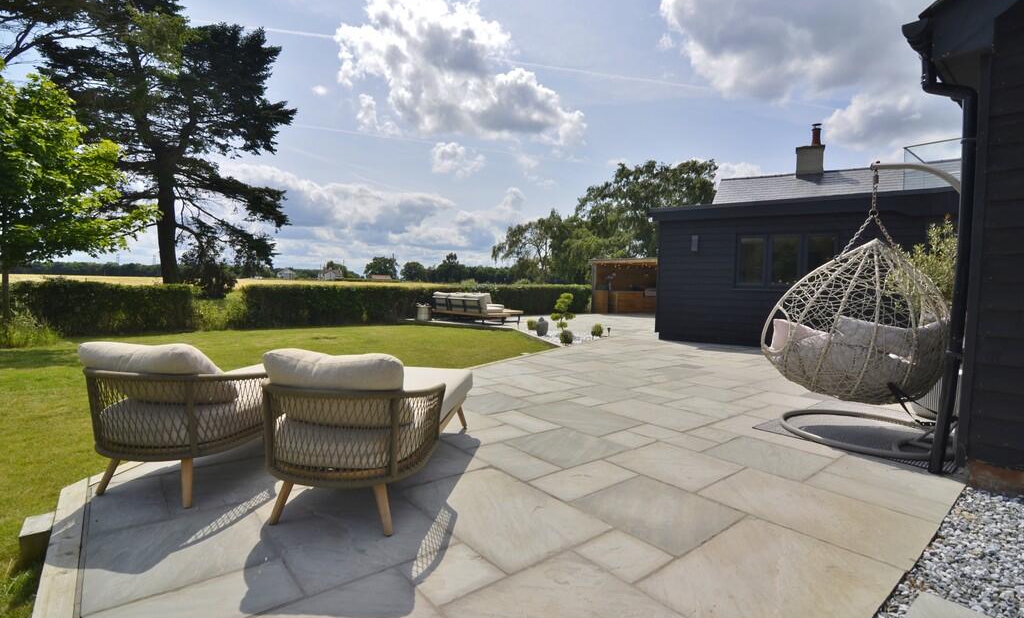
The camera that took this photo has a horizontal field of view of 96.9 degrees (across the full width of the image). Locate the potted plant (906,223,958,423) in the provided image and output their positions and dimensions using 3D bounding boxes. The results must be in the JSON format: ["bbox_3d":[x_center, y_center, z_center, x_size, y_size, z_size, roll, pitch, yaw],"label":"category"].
[{"bbox_3d":[3.970,0.070,4.270,0.620,1.800,0.620,4,5,43],"label":"potted plant"}]

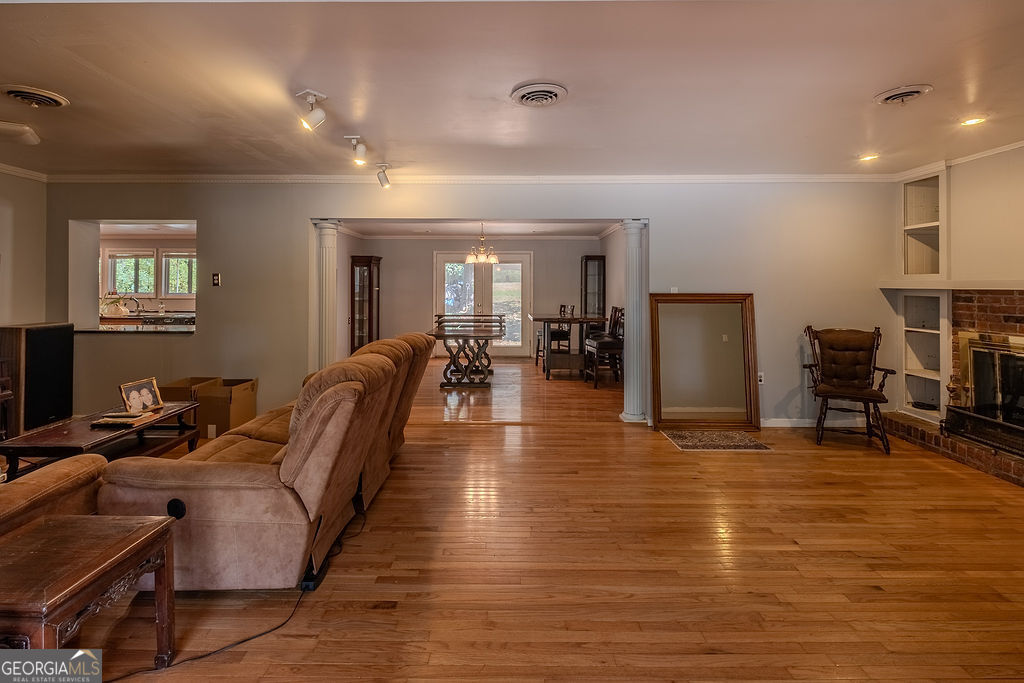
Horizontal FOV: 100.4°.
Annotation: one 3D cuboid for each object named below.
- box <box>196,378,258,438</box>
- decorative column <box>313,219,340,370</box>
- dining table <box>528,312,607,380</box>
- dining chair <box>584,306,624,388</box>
[{"bbox_3d":[-2.650,0.610,3.955,0.350,0.470,0.300,0,4,0],"label":"box"},{"bbox_3d":[-1.840,-0.220,4.290,0.245,2.000,0.245,0,3,0],"label":"decorative column"},{"bbox_3d":[0.832,0.071,6.550,1.070,0.915,1.050,0,4,0],"label":"dining table"},{"bbox_3d":[1.345,0.075,5.930,0.530,1.060,0.450,-1,4,-10],"label":"dining chair"}]

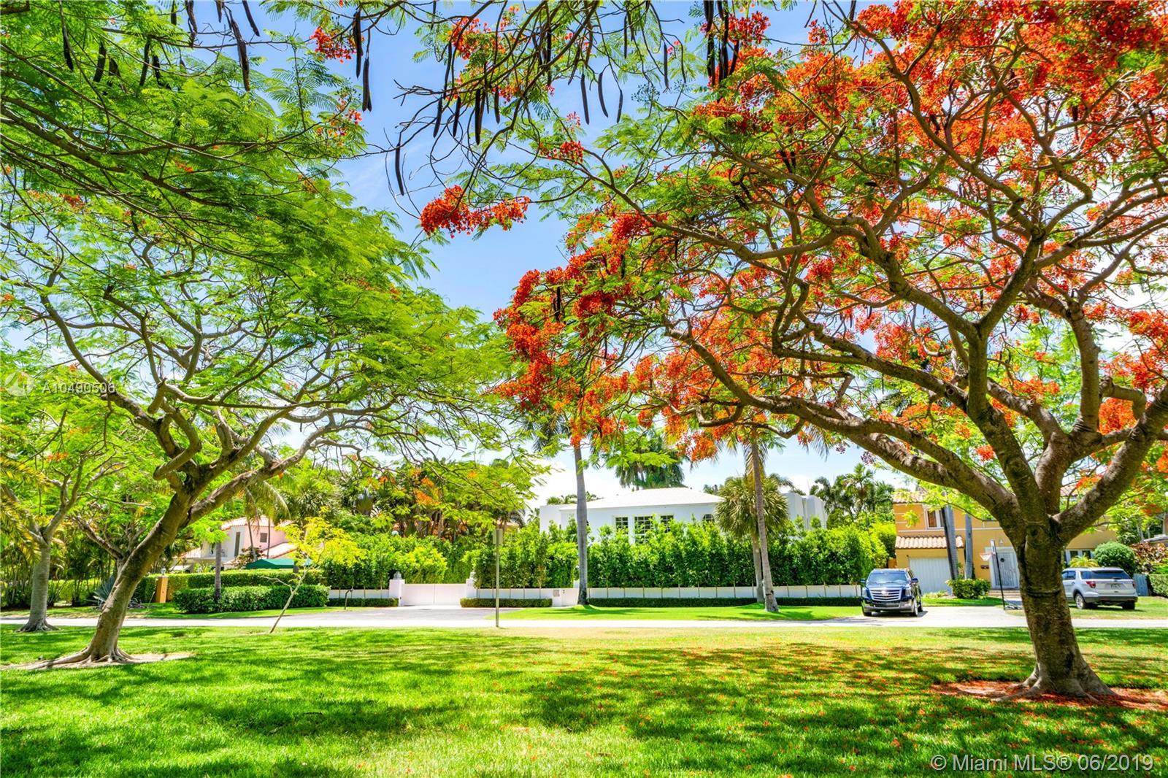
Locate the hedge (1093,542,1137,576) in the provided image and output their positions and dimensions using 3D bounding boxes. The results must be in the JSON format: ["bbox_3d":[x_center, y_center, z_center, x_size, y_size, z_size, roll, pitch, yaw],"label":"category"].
[{"bbox_3d":[27.950,9.463,41.000,2.350,2.600,2.350,0,-13,0],"label":"hedge"}]

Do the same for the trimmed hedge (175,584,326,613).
[{"bbox_3d":[-16.401,10.429,38.700,7.000,1.100,1.300,11,-17,-39],"label":"trimmed hedge"}]

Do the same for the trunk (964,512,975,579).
[{"bbox_3d":[21.546,9.174,43.500,0.420,4.300,0.420,0,-13,0],"label":"trunk"}]

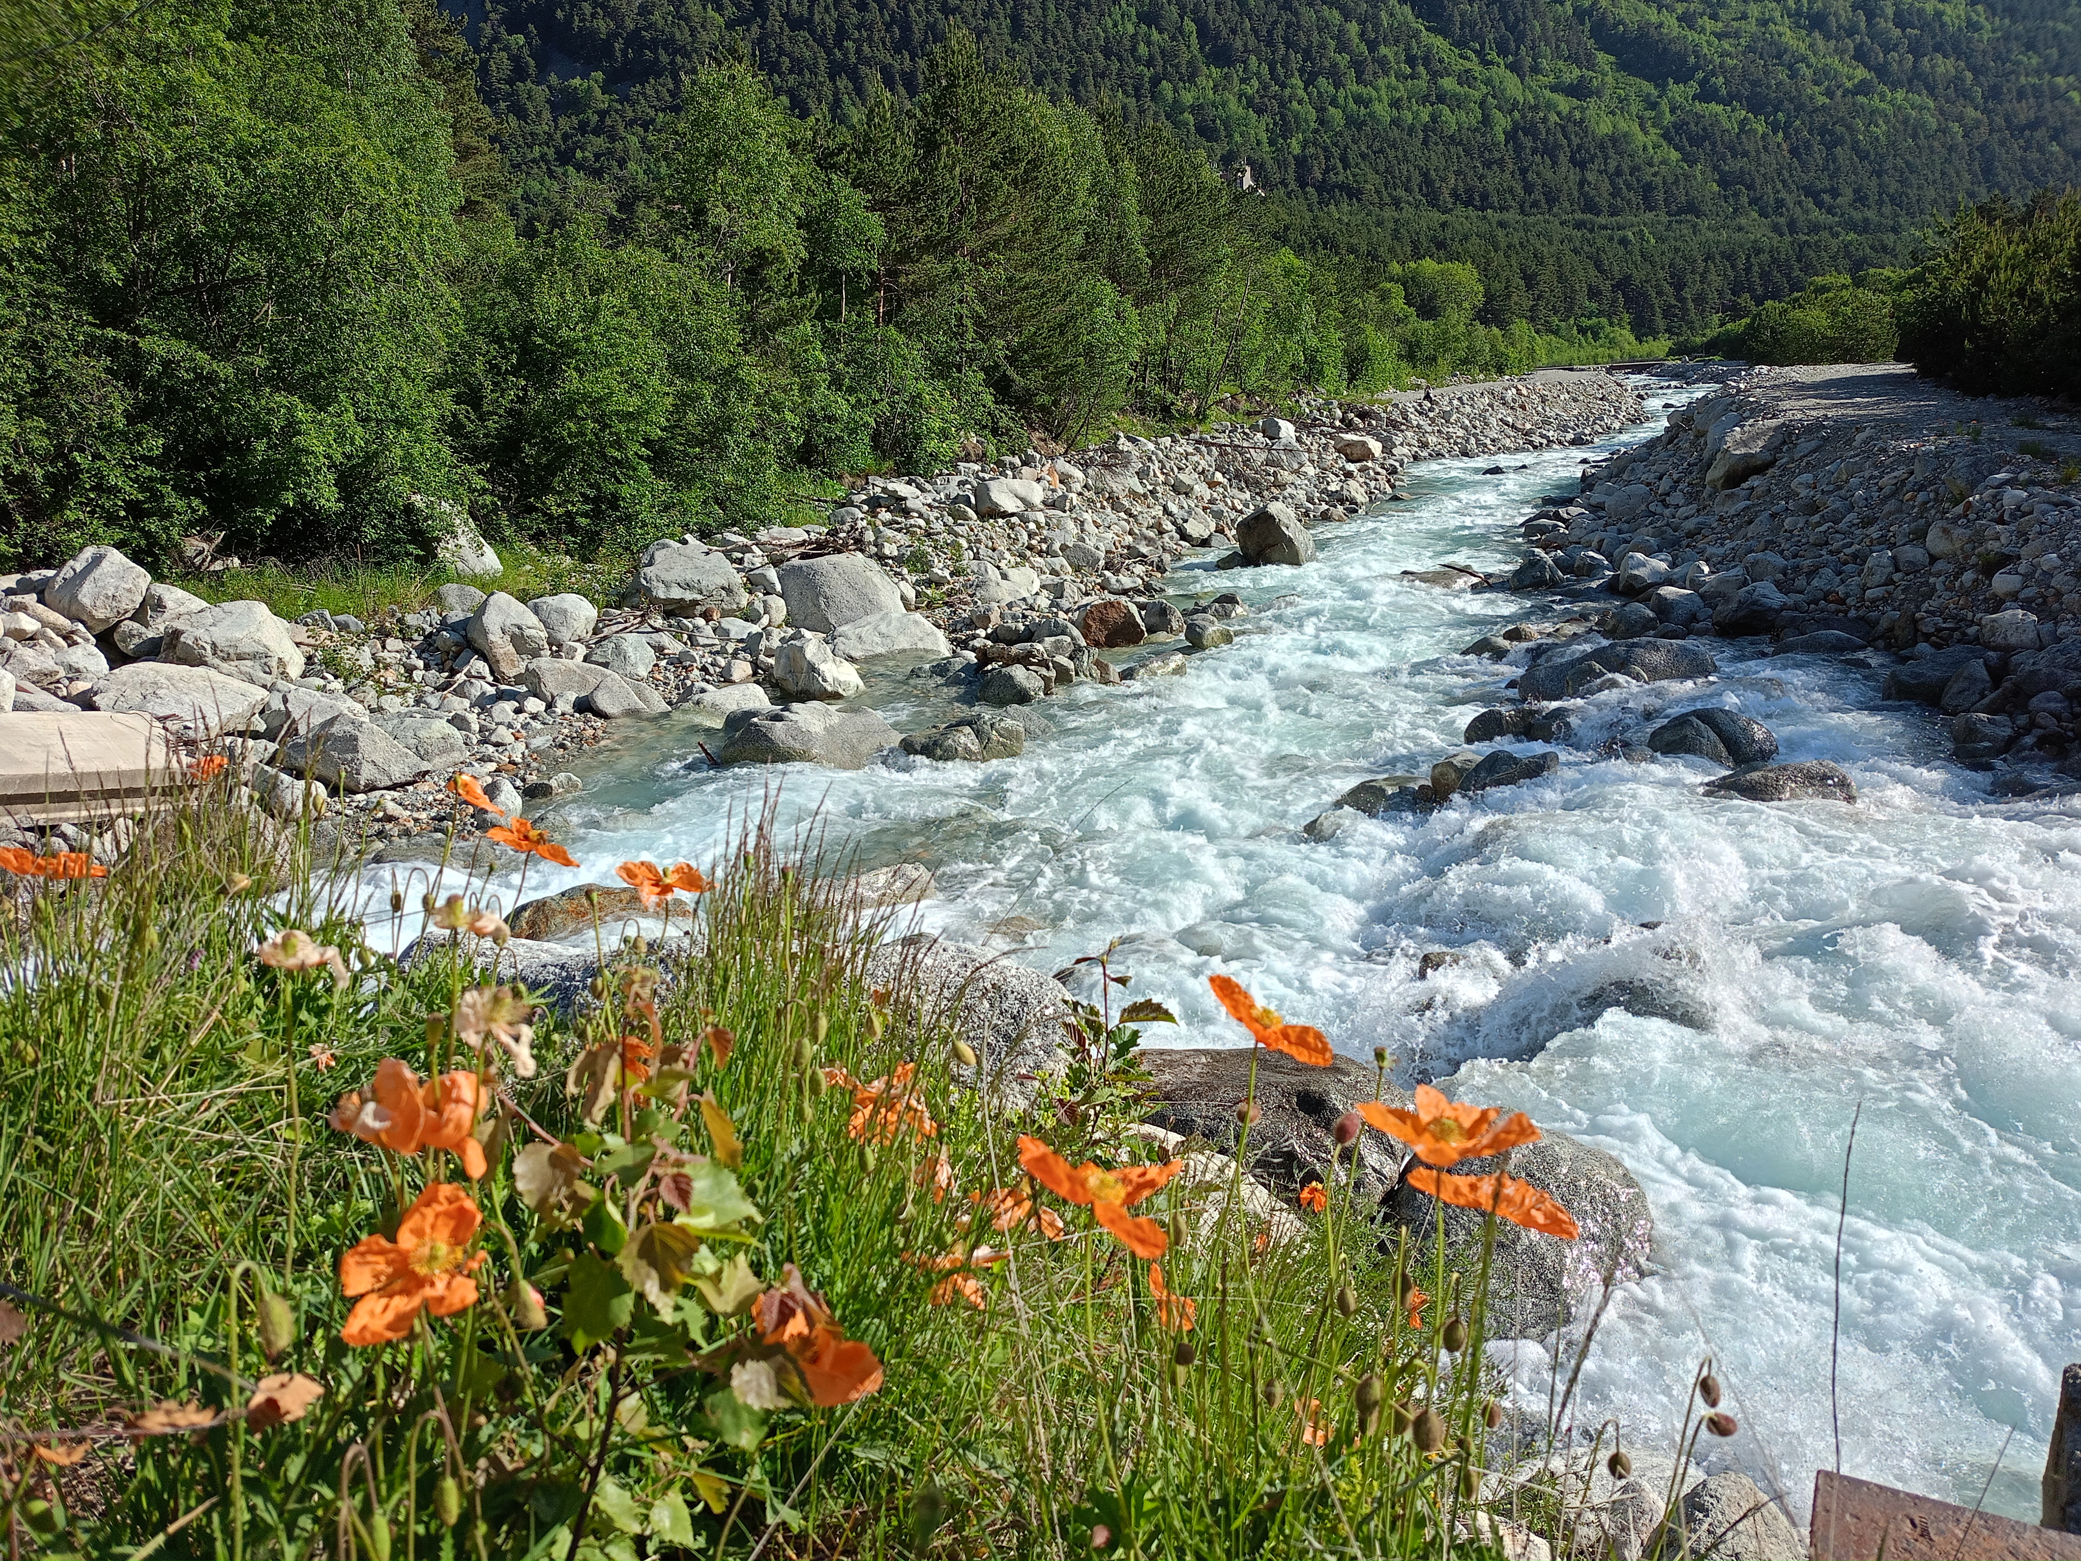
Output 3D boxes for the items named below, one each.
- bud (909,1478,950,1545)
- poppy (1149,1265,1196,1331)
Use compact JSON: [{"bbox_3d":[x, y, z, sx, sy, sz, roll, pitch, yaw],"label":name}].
[{"bbox_3d":[-0.029,0.191,0.440,0.010,0.019,0.010,6,13,0],"label":"bud"},{"bbox_3d":[0.094,0.369,1.200,0.036,0.036,0.038,0,13,0],"label":"poppy"}]

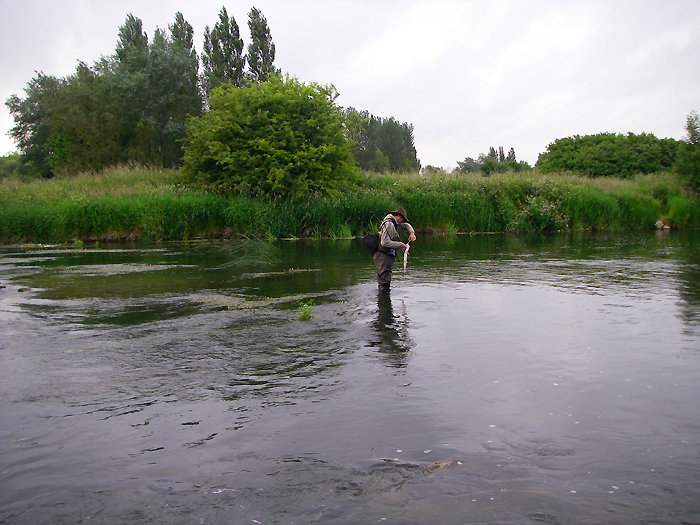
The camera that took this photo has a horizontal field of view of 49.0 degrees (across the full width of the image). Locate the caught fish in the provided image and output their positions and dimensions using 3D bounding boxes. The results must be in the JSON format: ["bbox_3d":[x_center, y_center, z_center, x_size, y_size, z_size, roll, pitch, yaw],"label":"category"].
[{"bbox_3d":[0.798,-0.080,10.800,0.060,0.400,0.070,8,6,-17],"label":"caught fish"}]

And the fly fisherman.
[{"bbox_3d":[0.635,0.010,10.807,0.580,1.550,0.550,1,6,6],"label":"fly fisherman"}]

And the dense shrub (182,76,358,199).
[{"bbox_3d":[-2.690,-4.027,26.000,5.600,4.200,5.000,0,6,0],"label":"dense shrub"}]

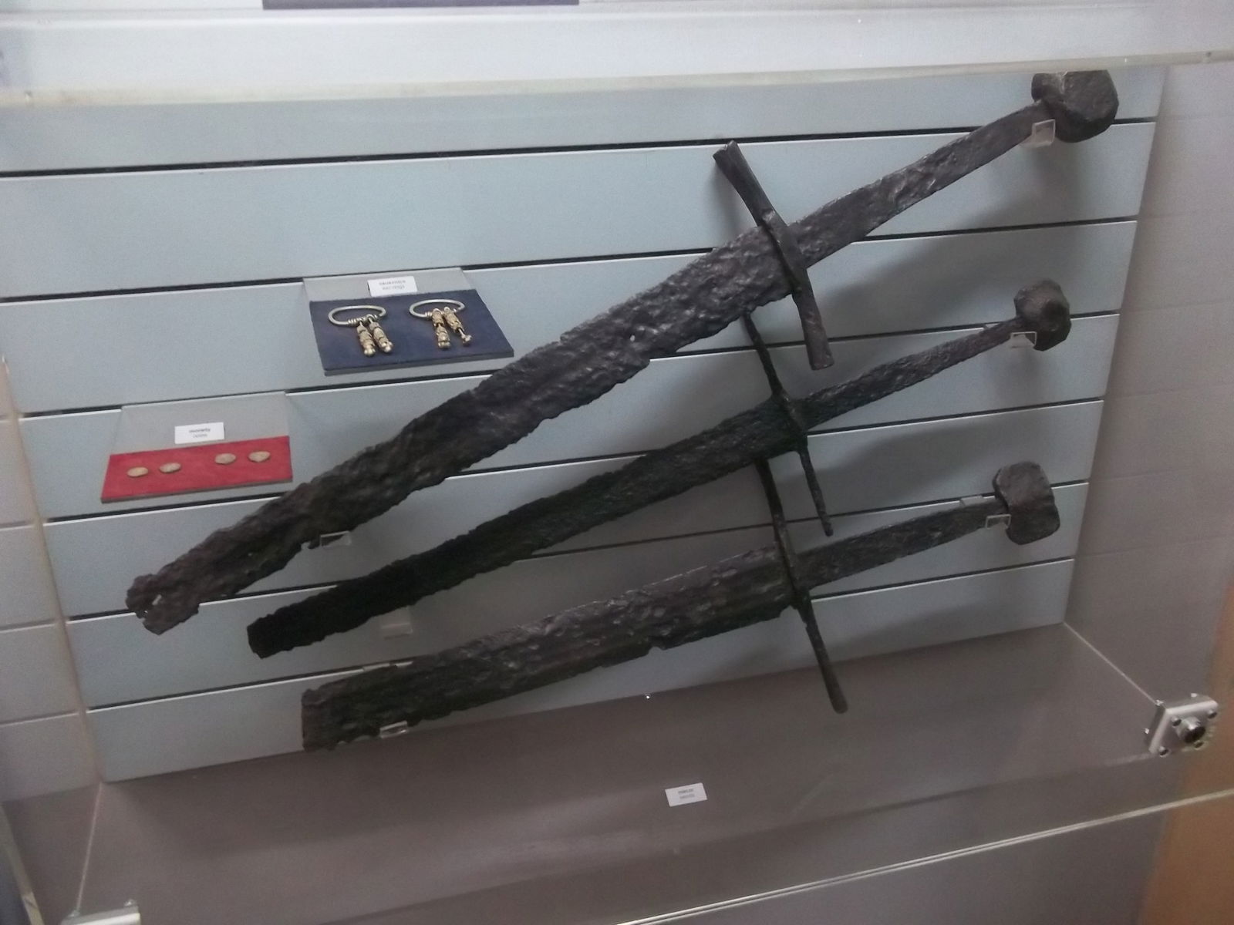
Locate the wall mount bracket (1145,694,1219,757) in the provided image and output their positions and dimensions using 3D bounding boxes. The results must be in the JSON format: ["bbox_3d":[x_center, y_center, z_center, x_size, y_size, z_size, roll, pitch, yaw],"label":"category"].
[{"bbox_3d":[0.547,0.256,1.106,0.054,0.054,0.032,-7,33,-14],"label":"wall mount bracket"}]

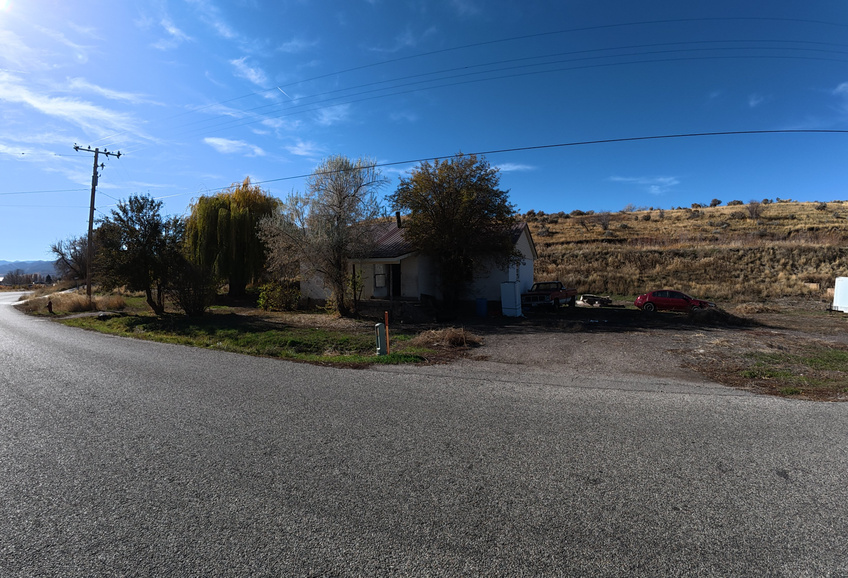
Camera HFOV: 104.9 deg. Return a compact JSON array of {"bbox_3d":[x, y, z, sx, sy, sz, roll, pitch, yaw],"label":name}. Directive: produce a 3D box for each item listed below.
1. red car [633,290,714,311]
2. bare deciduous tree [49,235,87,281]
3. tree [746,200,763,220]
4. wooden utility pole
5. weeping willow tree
[{"bbox_3d":[16.000,0.800,21.000,4.400,1.420,1.720,0,0,22],"label":"red car"},{"bbox_3d":[-37.830,-3.380,35.000,3.700,5.300,3.700,0,0,43],"label":"bare deciduous tree"},{"bbox_3d":[55.740,-13.240,55.000,2.200,3.400,2.200,0,0,45],"label":"tree"},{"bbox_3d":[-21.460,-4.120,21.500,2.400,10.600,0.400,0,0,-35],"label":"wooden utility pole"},{"bbox_3d":[-14.390,-3.870,24.500,6.300,9.200,6.300,0,0,-30],"label":"weeping willow tree"}]

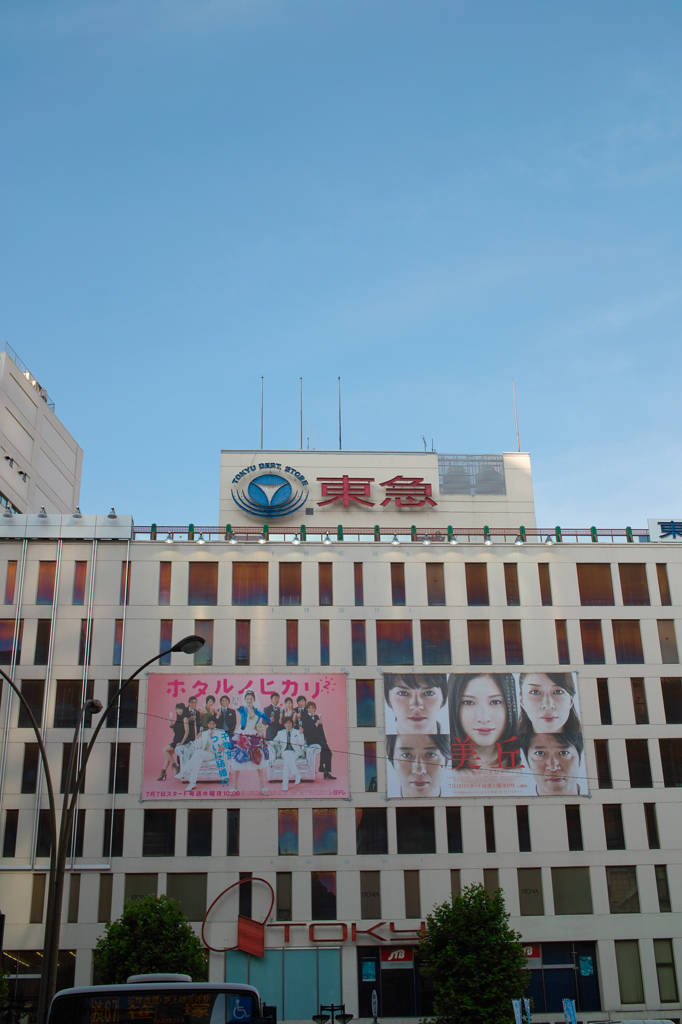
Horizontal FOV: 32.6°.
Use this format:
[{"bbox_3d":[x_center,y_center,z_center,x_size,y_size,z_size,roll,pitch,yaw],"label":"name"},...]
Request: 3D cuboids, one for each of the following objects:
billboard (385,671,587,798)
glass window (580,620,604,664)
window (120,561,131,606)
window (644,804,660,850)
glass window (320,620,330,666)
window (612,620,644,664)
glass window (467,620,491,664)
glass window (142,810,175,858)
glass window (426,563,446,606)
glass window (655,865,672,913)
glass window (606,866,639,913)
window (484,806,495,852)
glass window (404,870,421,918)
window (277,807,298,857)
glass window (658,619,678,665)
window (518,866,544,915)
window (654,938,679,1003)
[{"bbox_3d":[8.883,13.684,71.941,12.303,7.653,0.080,0,-23,-4],"label":"billboard"},{"bbox_3d":[15.435,7.957,71.395,1.346,2.839,0.150,0,-23,-3],"label":"glass window"},{"bbox_3d":[-13.167,4.368,71.390,0.531,2.847,0.150,0,-23,-3],"label":"window"},{"bbox_3d":[17.948,18.094,67.141,0.644,2.568,0.150,0,-23,-3],"label":"window"},{"bbox_3d":[-0.972,8.105,72.148,0.563,2.941,0.150,0,-24,-4],"label":"glass window"},{"bbox_3d":[18.385,8.300,74.537,1.804,2.923,0.200,0,-22,-4],"label":"window"},{"bbox_3d":[8.883,8.325,74.396,1.428,2.949,0.150,0,-23,-4],"label":"glass window"},{"bbox_3d":[-10.577,18.771,68.135,1.840,2.673,0.150,0,-21,-4],"label":"glass window"},{"bbox_3d":[6.199,4.697,75.715,1.132,2.958,0.150,0,-23,-4],"label":"glass window"},{"bbox_3d":[18.202,21.268,65.780,0.648,2.513,0.150,0,-23,-3],"label":"glass window"},{"bbox_3d":[16.744,22.387,69.097,1.827,2.671,0.150,0,-23,-4],"label":"glass window"},{"bbox_3d":[8.890,18.897,69.460,0.536,2.673,0.150,0,-21,-4],"label":"window"},{"bbox_3d":[4.045,21.638,65.994,0.877,2.627,0.200,0,-20,-4],"label":"glass window"},{"bbox_3d":[-3.075,18.911,68.820,1.119,2.689,0.200,0,-22,-4],"label":"window"},{"bbox_3d":[20.240,8.000,72.155,1.059,2.840,0.200,0,-20,-4],"label":"glass window"},{"bbox_3d":[10.828,21.632,66.460,1.391,2.613,0.200,0,-20,-4],"label":"window"},{"bbox_3d":[18.777,26.479,67.259,1.097,3.437,0.150,0,-21,-4],"label":"window"}]

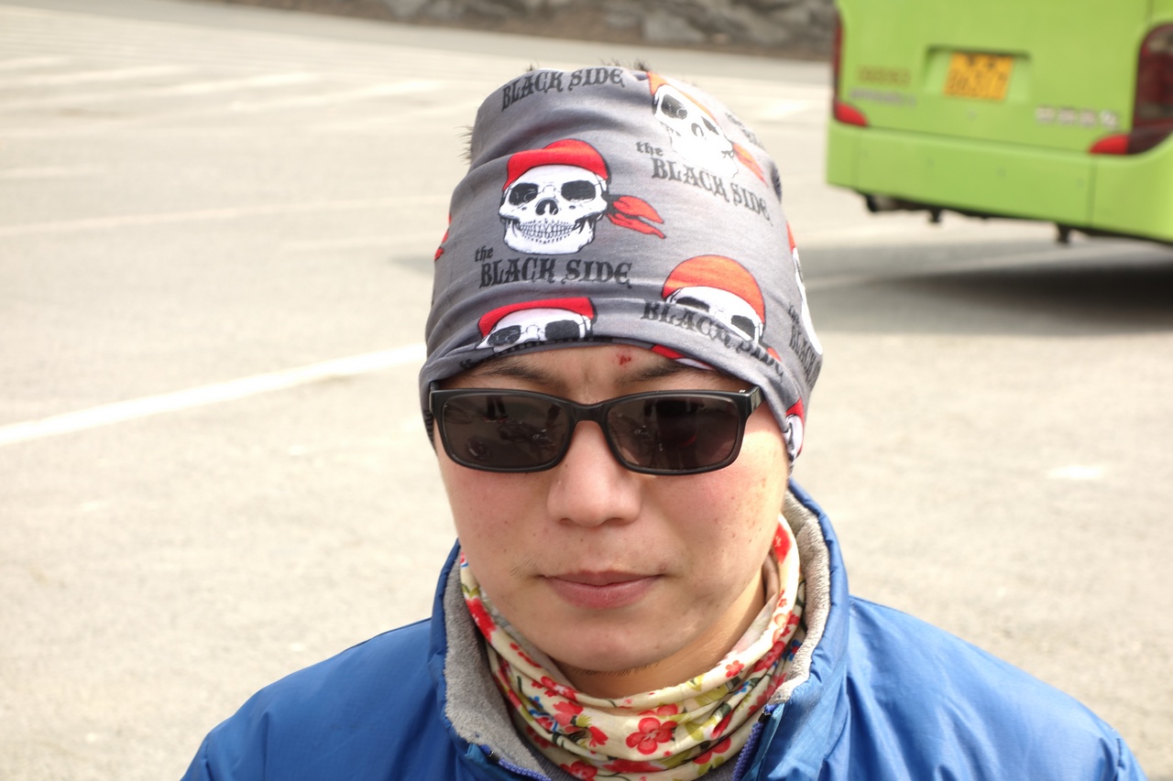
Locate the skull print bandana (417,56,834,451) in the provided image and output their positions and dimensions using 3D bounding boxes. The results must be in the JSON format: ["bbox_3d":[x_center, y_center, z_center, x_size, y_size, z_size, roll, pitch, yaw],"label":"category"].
[{"bbox_3d":[0.017,-0.060,1.186,0.180,0.183,0.208,0,16,9],"label":"skull print bandana"}]

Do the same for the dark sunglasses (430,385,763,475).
[{"bbox_3d":[0.013,0.000,1.158,0.142,0.046,0.145,0,14,9],"label":"dark sunglasses"}]

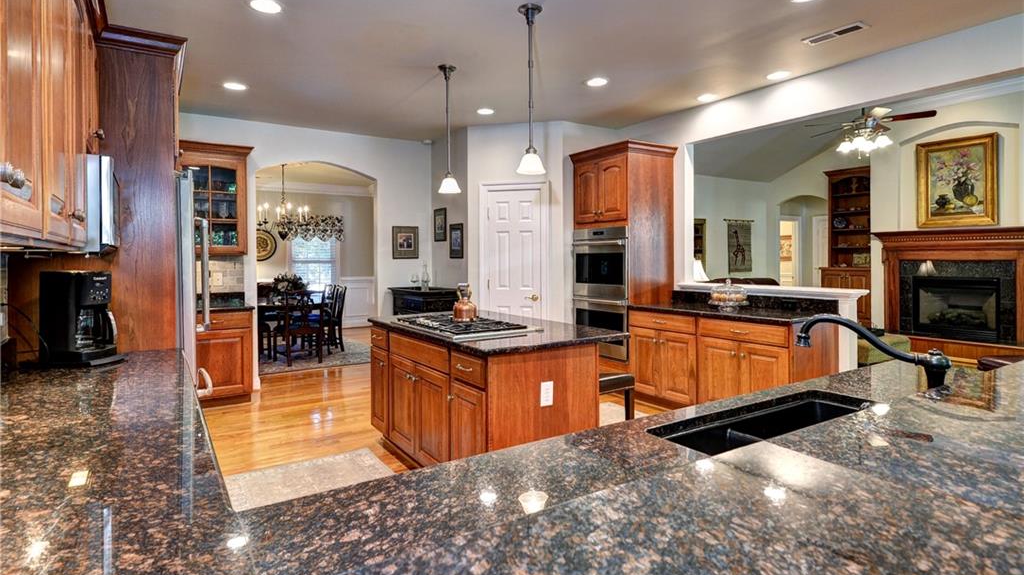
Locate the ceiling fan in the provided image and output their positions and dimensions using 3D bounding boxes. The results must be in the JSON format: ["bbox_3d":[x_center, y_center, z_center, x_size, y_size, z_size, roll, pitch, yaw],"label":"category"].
[{"bbox_3d":[3.920,-1.717,6.030,1.320,0.460,1.320,-2,3,-33],"label":"ceiling fan"}]

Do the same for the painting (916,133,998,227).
[{"bbox_3d":[5.990,-1.415,7.304,0.060,1.195,0.920,-2,2,-33],"label":"painting"}]

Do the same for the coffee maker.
[{"bbox_3d":[-1.885,0.131,2.360,0.250,0.376,0.210,1,2,14],"label":"coffee maker"}]

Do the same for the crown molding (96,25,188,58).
[{"bbox_3d":[-1.737,-1.170,2.568,0.360,0.085,0.085,-2,3,-33],"label":"crown molding"}]

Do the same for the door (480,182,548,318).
[{"bbox_3d":[0.022,0.002,5.620,0.700,2.120,0.090,0,2,12],"label":"door"}]

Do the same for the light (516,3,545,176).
[{"bbox_3d":[0.106,-1.124,3.104,0.169,0.950,0.169,0,2,0],"label":"light"}]

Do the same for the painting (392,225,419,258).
[{"bbox_3d":[-1.248,-0.525,6.370,0.329,0.387,0.030,-2,2,-33],"label":"painting"}]

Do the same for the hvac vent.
[{"bbox_3d":[2.070,-1.615,3.462,0.141,0.025,0.356,-2,2,-33],"label":"hvac vent"}]

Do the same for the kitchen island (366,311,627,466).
[{"bbox_3d":[-0.176,0.707,3.577,1.000,0.920,1.690,-2,3,-33],"label":"kitchen island"}]

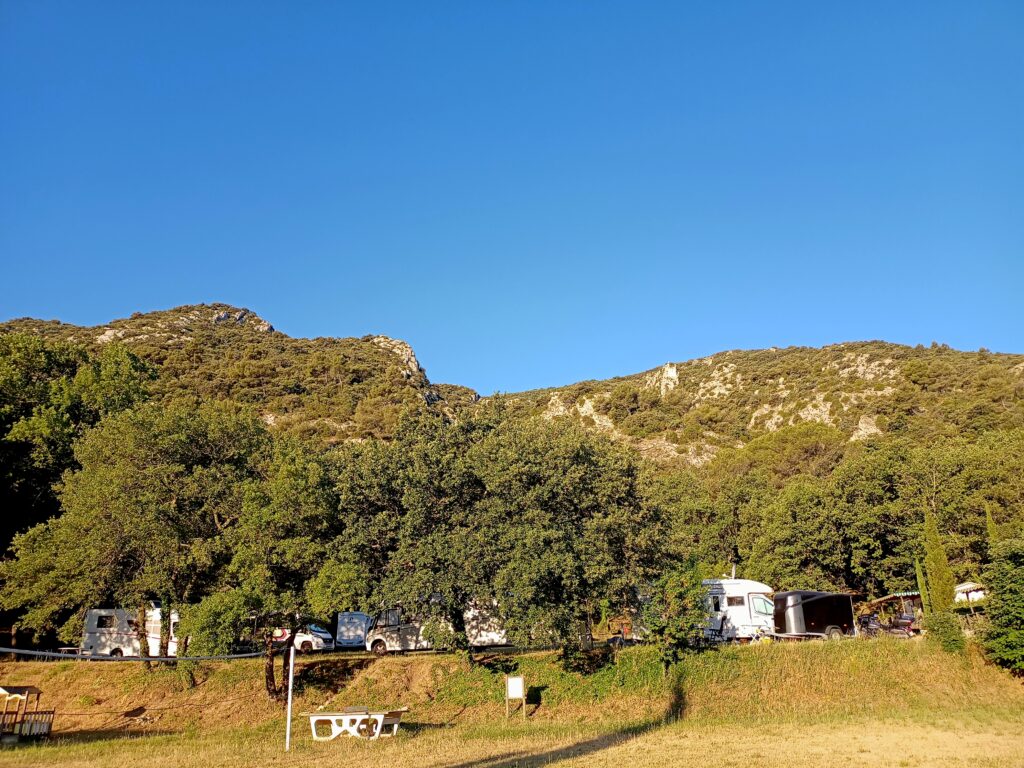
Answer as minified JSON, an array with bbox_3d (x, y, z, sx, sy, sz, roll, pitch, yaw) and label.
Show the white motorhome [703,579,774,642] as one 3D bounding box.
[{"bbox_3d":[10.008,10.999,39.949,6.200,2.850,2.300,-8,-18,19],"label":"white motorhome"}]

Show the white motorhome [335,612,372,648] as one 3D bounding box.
[{"bbox_3d":[-11.184,19.311,65.066,2.300,2.850,6.800,-5,-16,13],"label":"white motorhome"}]

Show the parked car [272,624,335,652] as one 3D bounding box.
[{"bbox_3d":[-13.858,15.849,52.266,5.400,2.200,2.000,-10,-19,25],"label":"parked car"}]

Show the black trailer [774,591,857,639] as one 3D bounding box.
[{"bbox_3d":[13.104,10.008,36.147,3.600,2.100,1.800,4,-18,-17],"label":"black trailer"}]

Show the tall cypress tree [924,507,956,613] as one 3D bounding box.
[{"bbox_3d":[23.248,10.055,45.353,1.500,6.600,1.500,-2,-17,0],"label":"tall cypress tree"}]

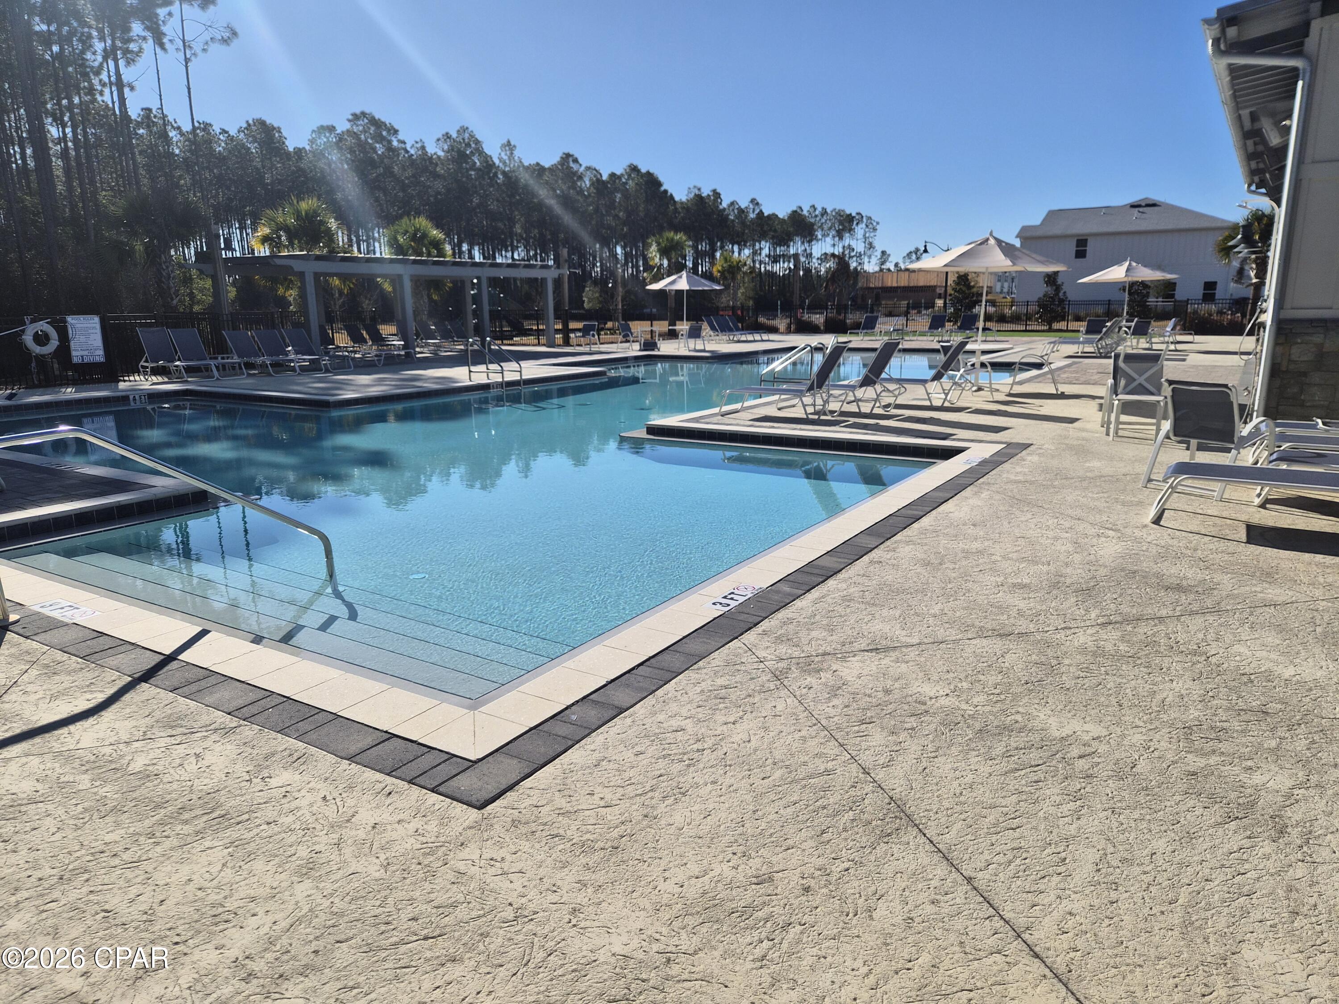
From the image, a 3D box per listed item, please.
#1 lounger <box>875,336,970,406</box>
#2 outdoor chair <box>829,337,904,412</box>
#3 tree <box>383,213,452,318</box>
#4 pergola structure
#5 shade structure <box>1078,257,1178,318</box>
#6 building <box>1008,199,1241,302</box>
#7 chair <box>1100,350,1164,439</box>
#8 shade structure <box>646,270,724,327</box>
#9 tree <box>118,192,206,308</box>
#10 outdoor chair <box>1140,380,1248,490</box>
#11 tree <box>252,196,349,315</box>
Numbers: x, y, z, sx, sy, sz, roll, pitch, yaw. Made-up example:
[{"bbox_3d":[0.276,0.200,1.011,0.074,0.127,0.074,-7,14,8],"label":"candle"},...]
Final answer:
[{"bbox_3d":[3.624,-1.979,13.428,1.640,0.970,0.660,7,15,32],"label":"lounger"},{"bbox_3d":[2.603,-1.932,13.504,1.796,1.106,0.670,8,15,33],"label":"outdoor chair"},{"bbox_3d":[-10.050,-8.867,35.908,2.850,5.125,2.850,-1,13,0],"label":"tree"},{"bbox_3d":[-8.886,-6.415,29.613,4.700,3.200,11.300,8,15,36],"label":"pergola structure"},{"bbox_3d":[12.972,-5.600,25.217,2.680,2.660,2.680,-1,12,0],"label":"shade structure"},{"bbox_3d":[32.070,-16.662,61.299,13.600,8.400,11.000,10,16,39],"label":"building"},{"bbox_3d":[5.736,-1.343,11.036,0.640,0.970,0.730,5,14,23],"label":"chair"},{"bbox_3d":[0.481,-6.765,31.615,2.700,2.680,2.700,-1,12,0],"label":"shade structure"},{"bbox_3d":[-14.553,-6.343,25.463,2.500,5.050,2.500,-1,12,0],"label":"tree"},{"bbox_3d":[4.217,-0.526,6.924,0.640,0.870,0.630,-7,14,-25],"label":"outdoor chair"},{"bbox_3d":[-12.095,-7.341,29.446,3.000,5.200,3.000,-1,12,0],"label":"tree"}]

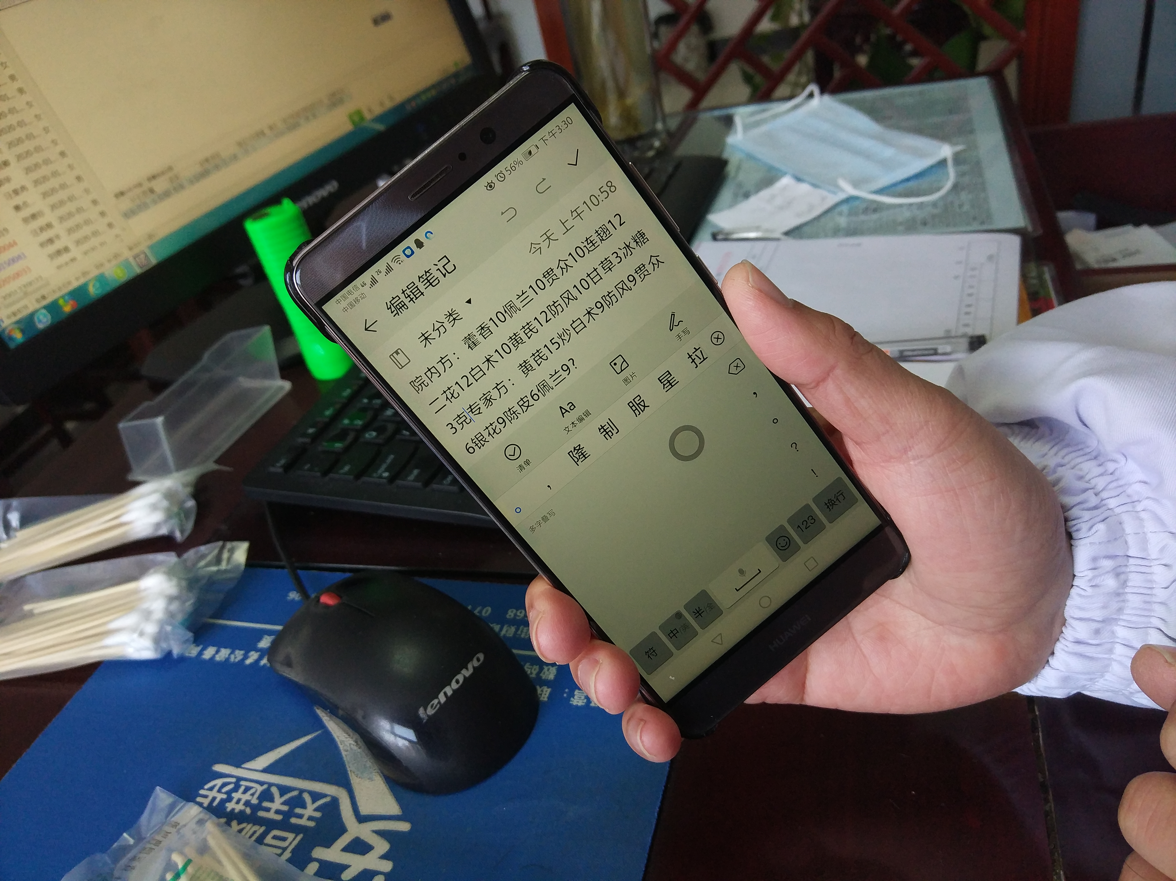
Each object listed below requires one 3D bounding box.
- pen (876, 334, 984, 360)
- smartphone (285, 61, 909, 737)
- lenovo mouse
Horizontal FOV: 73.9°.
[{"bbox_3d":[0.103,-0.039,0.364,0.148,0.011,0.011,-1,40,19],"label":"pen"},{"bbox_3d":[0.009,-0.004,0.196,0.081,0.159,0.009,-40,13,-1],"label":"smartphone"},{"bbox_3d":[-0.071,0.073,0.274,0.113,0.038,0.063,19,50,37],"label":"lenovo mouse"}]

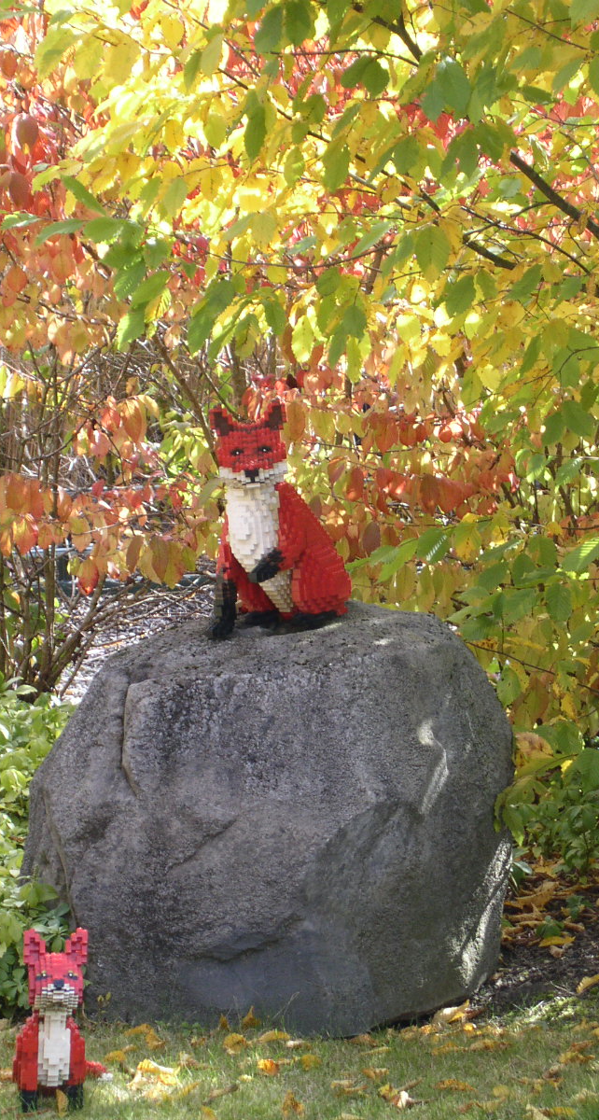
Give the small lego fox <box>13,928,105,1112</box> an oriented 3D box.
[{"bbox_3d":[-0.357,0.676,7.280,0.132,0.262,0.180,-1,5,-10],"label":"small lego fox"}]

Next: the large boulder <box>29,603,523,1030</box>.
[{"bbox_3d":[-0.055,0.418,8.380,0.830,0.620,0.900,0,5,0],"label":"large boulder"}]

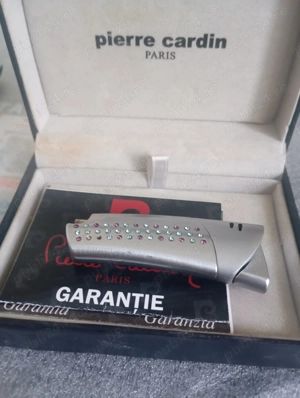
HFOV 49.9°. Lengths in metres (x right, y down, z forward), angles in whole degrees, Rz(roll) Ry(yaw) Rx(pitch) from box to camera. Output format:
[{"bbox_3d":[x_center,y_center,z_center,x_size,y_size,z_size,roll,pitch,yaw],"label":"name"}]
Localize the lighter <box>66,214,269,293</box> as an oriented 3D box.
[{"bbox_3d":[0.006,0.019,0.127,0.075,0.011,0.023,5,47,5],"label":"lighter"}]

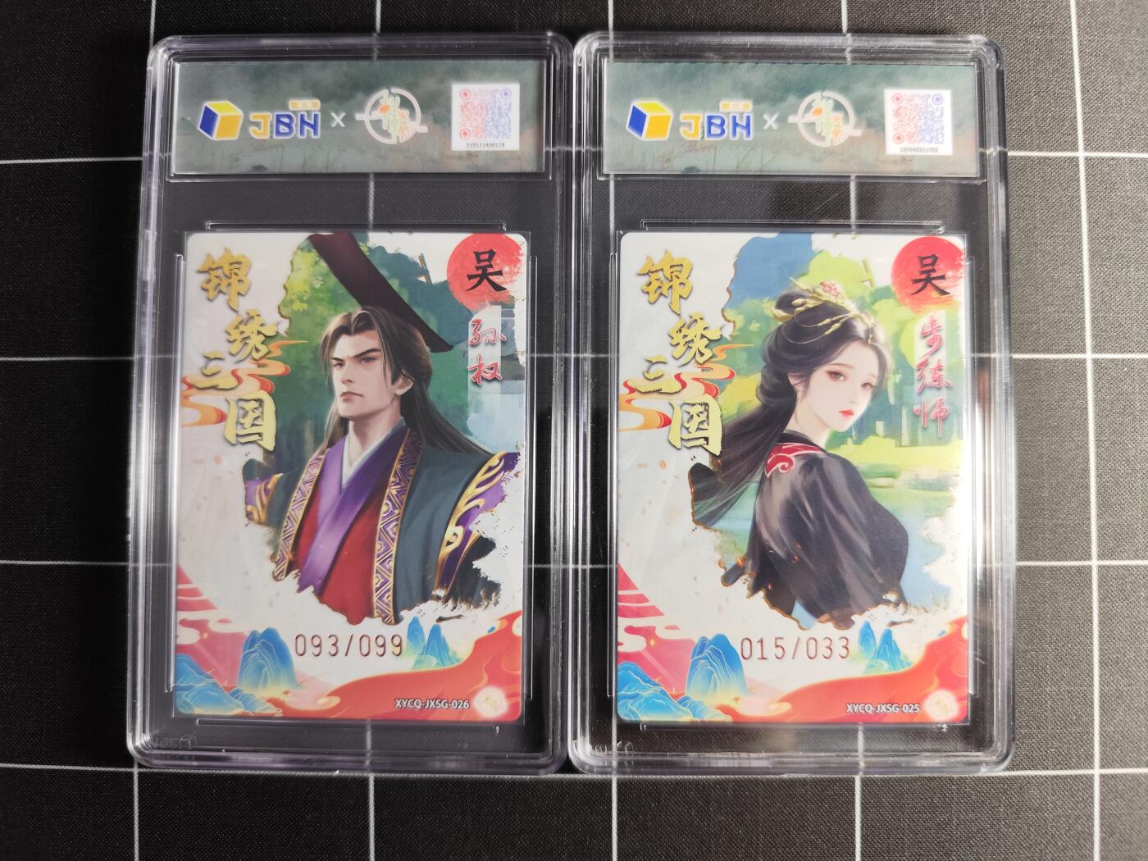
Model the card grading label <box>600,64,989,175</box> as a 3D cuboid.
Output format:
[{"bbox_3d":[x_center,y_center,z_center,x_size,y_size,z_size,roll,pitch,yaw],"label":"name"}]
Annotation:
[{"bbox_3d":[0.040,-0.057,0.141,0.069,0.001,0.021,1,88,1],"label":"card grading label"}]

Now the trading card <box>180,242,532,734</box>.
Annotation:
[{"bbox_3d":[-0.040,0.008,0.140,0.063,0.001,0.088,1,88,1],"label":"trading card"}]

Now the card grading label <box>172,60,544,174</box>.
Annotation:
[{"bbox_3d":[-0.040,-0.058,0.142,0.069,0.001,0.021,0,88,1],"label":"card grading label"}]

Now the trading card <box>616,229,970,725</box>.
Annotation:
[{"bbox_3d":[0.039,0.008,0.139,0.063,0.001,0.088,0,88,1],"label":"trading card"}]

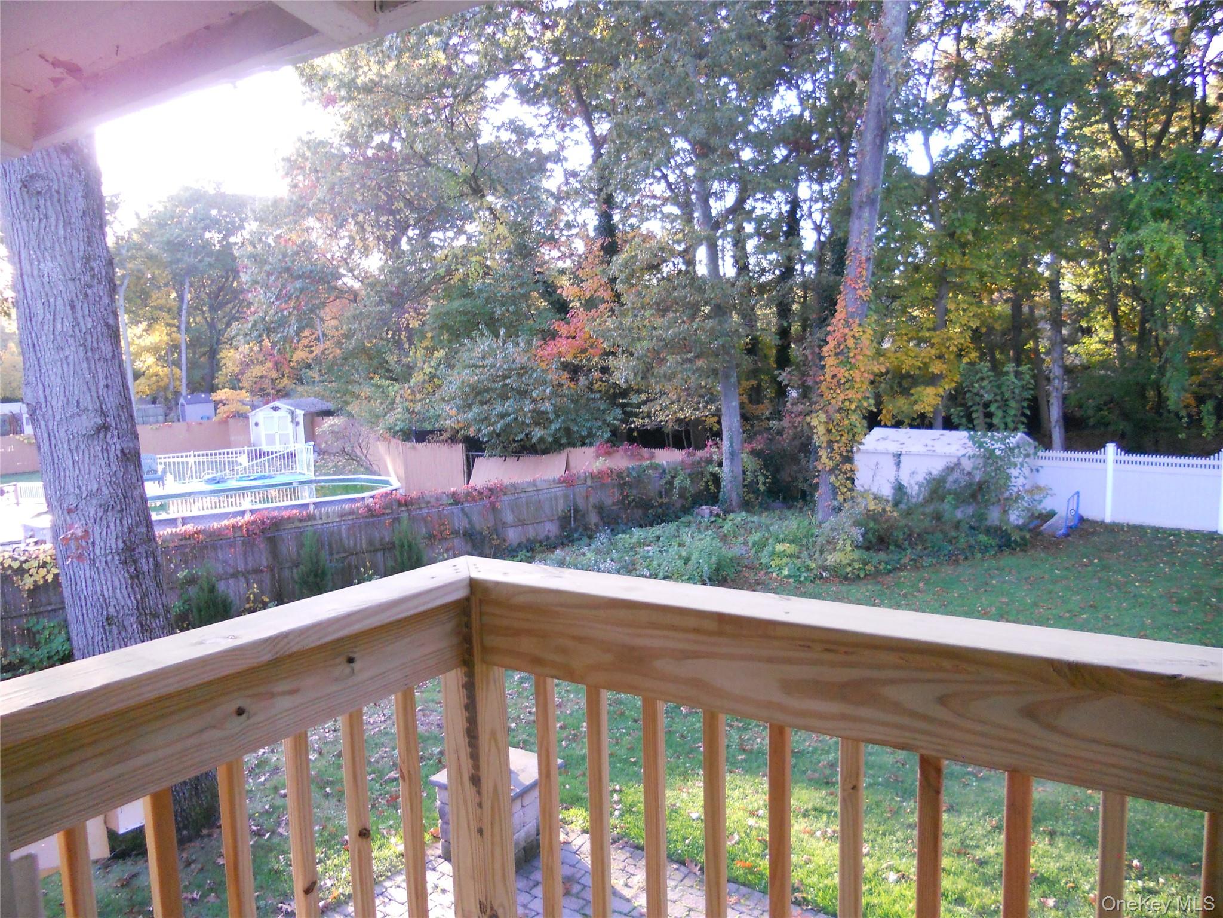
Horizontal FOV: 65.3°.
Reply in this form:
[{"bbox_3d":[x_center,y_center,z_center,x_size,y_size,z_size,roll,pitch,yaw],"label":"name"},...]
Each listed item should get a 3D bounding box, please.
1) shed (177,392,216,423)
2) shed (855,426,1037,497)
[{"bbox_3d":[-29.442,-3.336,67.852,1.700,2.500,2.350,4,8,43],"label":"shed"},{"bbox_3d":[8.450,0.440,24.200,3.660,2.350,2.650,3,7,37],"label":"shed"}]

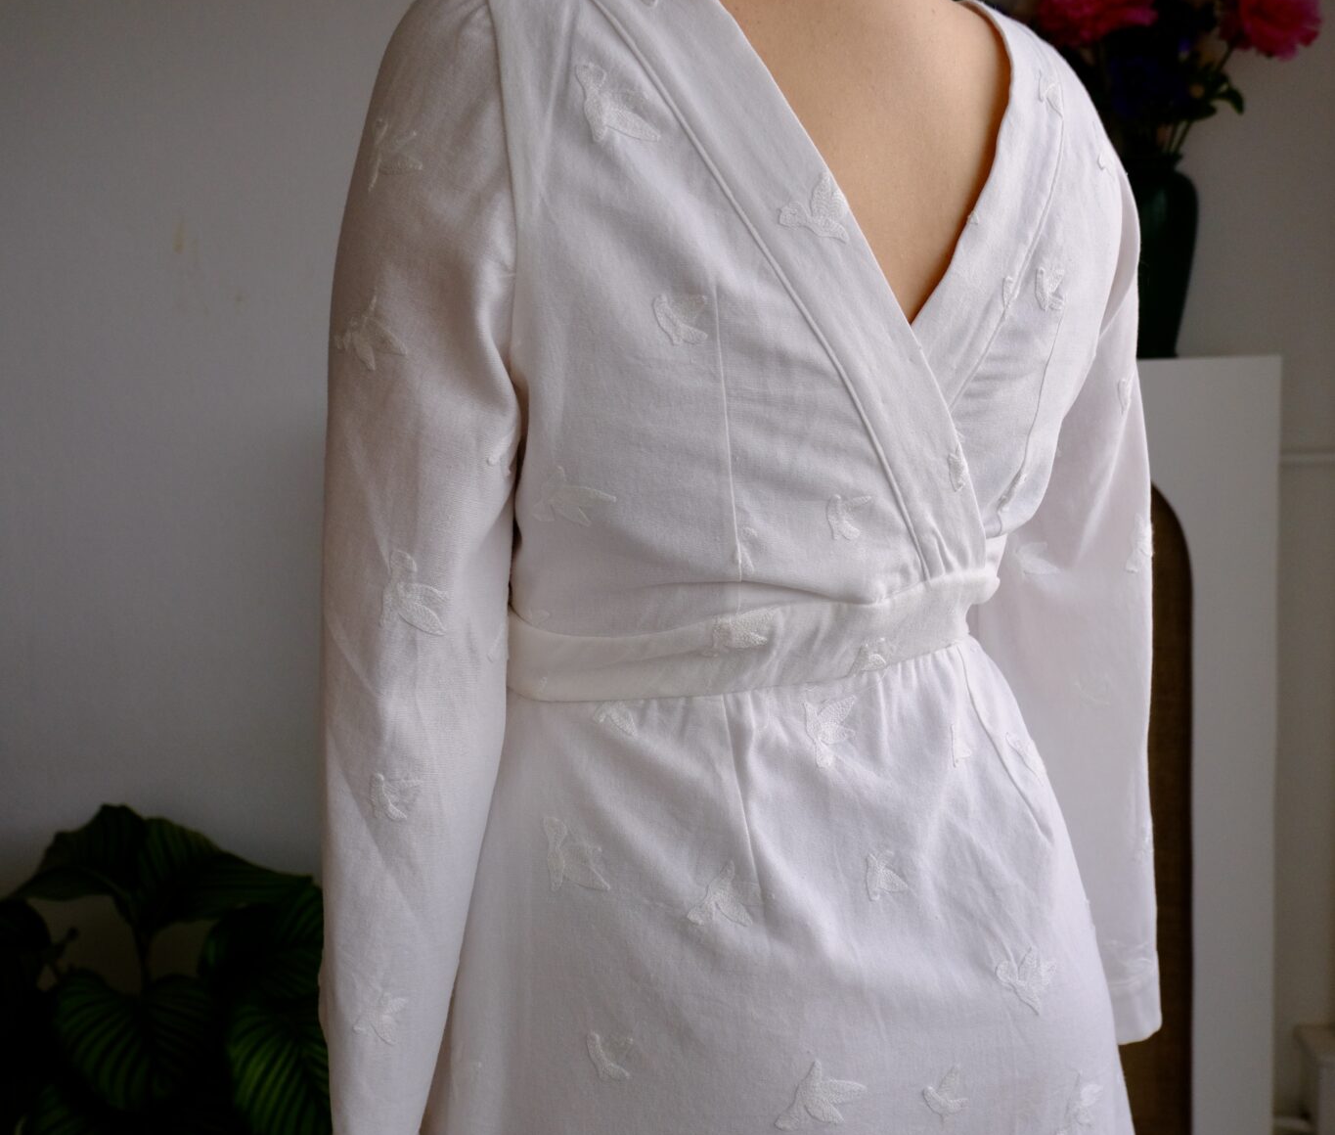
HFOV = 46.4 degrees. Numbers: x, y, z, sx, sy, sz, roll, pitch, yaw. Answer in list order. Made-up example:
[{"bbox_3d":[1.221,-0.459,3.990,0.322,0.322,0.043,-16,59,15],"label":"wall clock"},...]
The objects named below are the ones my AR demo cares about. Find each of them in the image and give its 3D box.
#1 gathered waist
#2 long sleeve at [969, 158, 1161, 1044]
[{"bbox_3d":[0.041,0.034,0.845,0.290,0.068,0.220,-2,4,-33],"label":"gathered waist"},{"bbox_3d":[0.243,0.012,0.945,0.105,0.570,0.140,-2,4,-33],"label":"long sleeve"}]

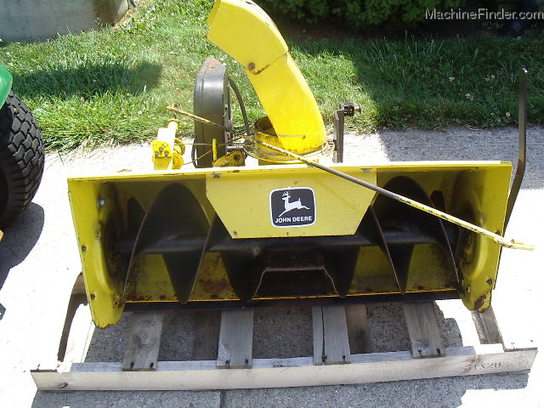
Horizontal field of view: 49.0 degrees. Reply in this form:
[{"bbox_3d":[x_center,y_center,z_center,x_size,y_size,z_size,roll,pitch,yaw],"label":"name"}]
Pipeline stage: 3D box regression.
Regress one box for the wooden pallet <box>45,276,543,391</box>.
[{"bbox_3d":[0.021,0.197,1.813,1.295,0.100,0.711,-3,42,1],"label":"wooden pallet"}]

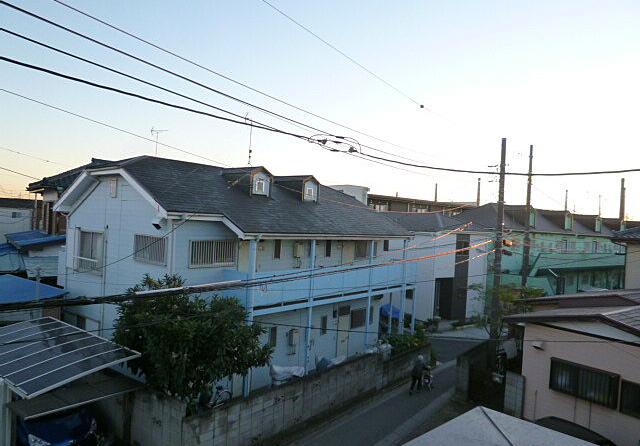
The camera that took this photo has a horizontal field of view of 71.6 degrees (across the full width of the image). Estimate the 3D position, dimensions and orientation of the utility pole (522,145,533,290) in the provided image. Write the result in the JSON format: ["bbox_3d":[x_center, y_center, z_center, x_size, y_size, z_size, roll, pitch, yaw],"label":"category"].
[{"bbox_3d":[13.516,0.775,29.000,0.360,11.700,0.360,2,0,37],"label":"utility pole"}]

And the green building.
[{"bbox_3d":[22.583,3.002,42.539,25.000,8.200,8.800,3,0,-37],"label":"green building"}]

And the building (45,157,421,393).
[{"bbox_3d":[-2.375,1.828,19.562,8.300,7.910,14.180,2,0,37],"label":"building"}]

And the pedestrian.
[{"bbox_3d":[3.443,5.368,15.700,0.520,1.430,0.620,2,0,42],"label":"pedestrian"}]

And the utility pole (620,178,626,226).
[{"bbox_3d":[34.032,1.244,50.000,0.400,12.850,0.400,2,0,37],"label":"utility pole"}]

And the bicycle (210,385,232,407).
[{"bbox_3d":[-2.980,4.942,12.200,0.580,1.020,1.720,3,0,33],"label":"bicycle"}]

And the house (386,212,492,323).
[{"bbox_3d":[7.255,2.868,33.038,5.900,6.950,9.000,3,0,-33],"label":"house"}]

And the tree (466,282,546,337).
[{"bbox_3d":[9.247,4.708,22.000,3.500,3.400,3.300,2,0,37],"label":"tree"}]

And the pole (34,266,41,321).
[{"bbox_3d":[-9.618,3.453,15.000,0.160,4.050,0.160,2,0,37],"label":"pole"}]

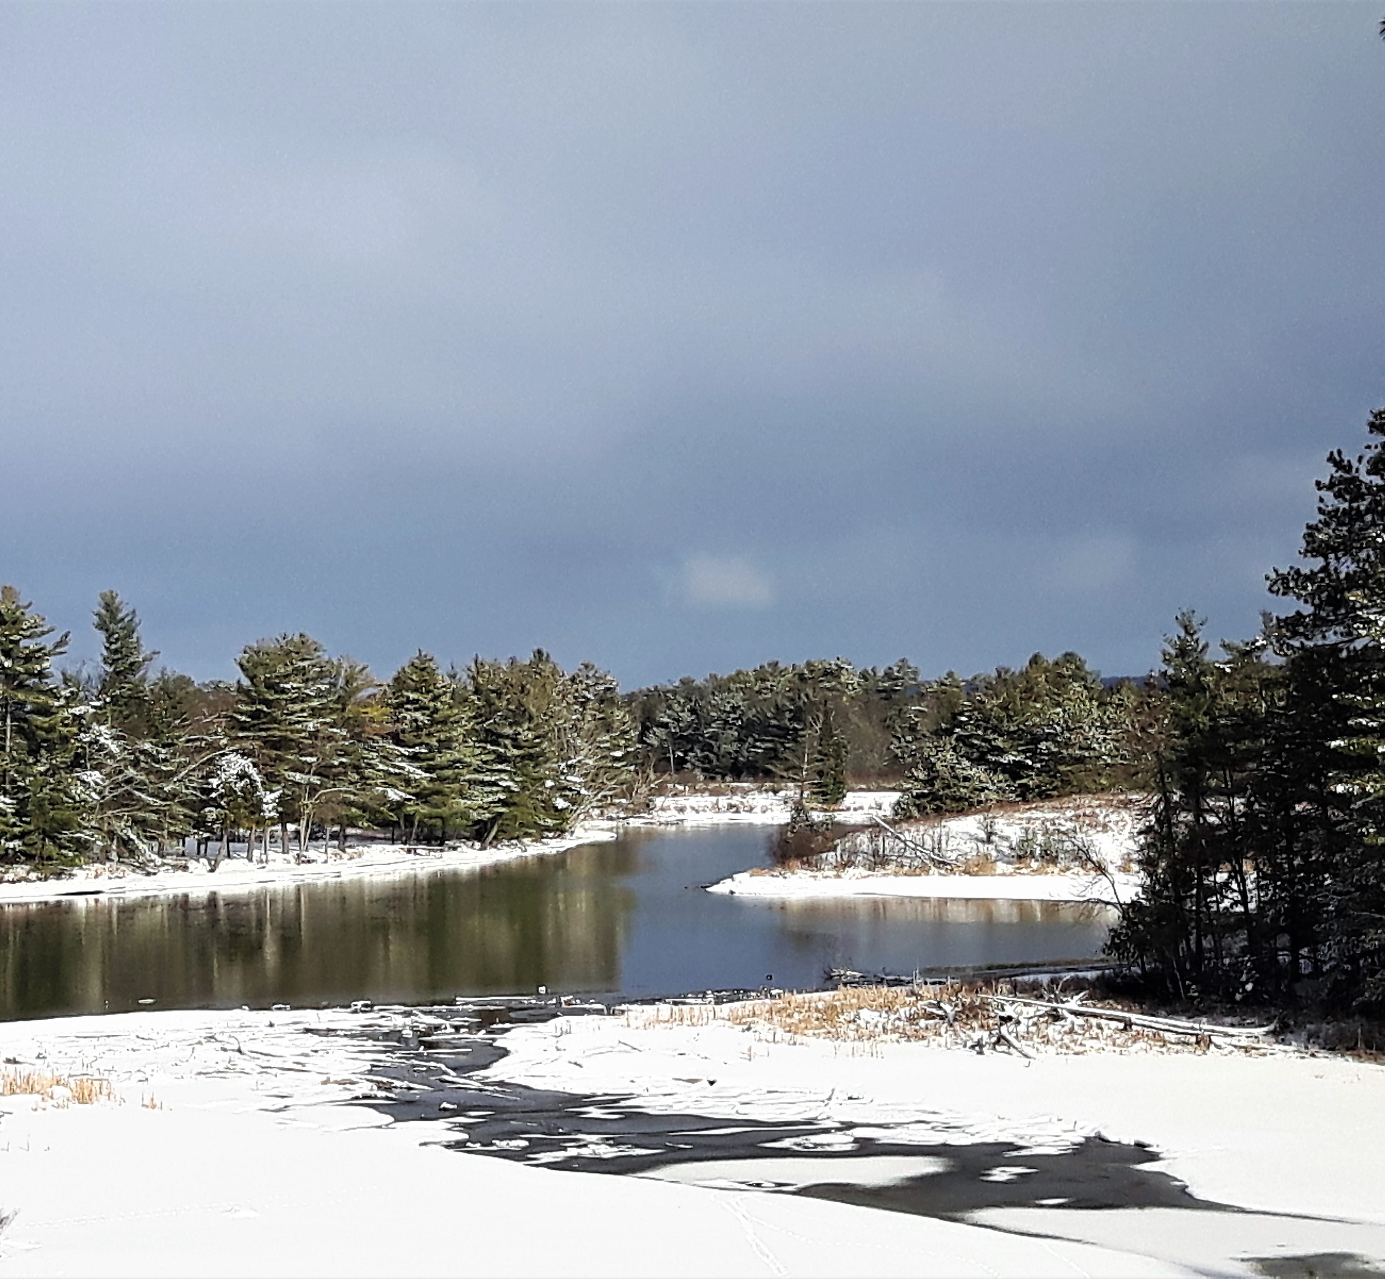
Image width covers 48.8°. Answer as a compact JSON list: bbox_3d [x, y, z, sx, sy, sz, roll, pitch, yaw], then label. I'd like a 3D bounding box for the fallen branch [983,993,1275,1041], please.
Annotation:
[{"bbox_3d":[13.764,11.950,48.650,8.900,0.450,0.500,2,-2,22],"label":"fallen branch"}]

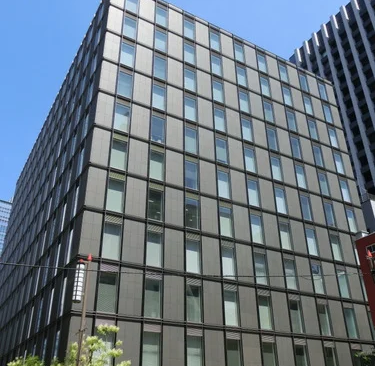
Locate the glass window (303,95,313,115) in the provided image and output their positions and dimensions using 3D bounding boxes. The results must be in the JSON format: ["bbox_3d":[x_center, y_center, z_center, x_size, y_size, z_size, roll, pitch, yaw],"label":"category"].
[{"bbox_3d":[15.643,-9.833,53.806,1.280,2.860,0.150,15,-33,-26],"label":"glass window"}]

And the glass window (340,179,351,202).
[{"bbox_3d":[18.833,1.094,49.690,1.280,2.860,0.150,15,-33,-26],"label":"glass window"}]

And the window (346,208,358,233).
[{"bbox_3d":[19.231,4.412,49.078,1.380,2.840,0.180,15,-33,-26],"label":"window"}]

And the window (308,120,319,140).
[{"bbox_3d":[15.439,-6.358,51.289,1.382,2.800,0.150,15,-33,-26],"label":"window"}]

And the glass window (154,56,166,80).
[{"bbox_3d":[-2.820,-11.687,42.913,1.370,2.850,0.150,15,-33,-26],"label":"glass window"}]

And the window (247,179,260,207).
[{"bbox_3d":[6.468,1.061,41.076,1.382,2.800,0.150,15,-33,-26],"label":"window"}]

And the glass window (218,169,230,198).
[{"bbox_3d":[3.471,0.181,40.562,1.320,2.900,0.150,15,-33,-26],"label":"glass window"}]

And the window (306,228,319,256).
[{"bbox_3d":[12.563,6.033,42.305,1.382,2.800,0.150,15,-33,-26],"label":"window"}]

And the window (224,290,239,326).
[{"bbox_3d":[3.554,10.147,33.951,1.382,2.800,0.150,15,-33,-26],"label":"window"}]

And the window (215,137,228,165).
[{"bbox_3d":[3.468,-3.132,41.872,1.280,2.860,0.150,15,-33,-26],"label":"window"}]

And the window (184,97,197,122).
[{"bbox_3d":[0.321,-7.583,42.757,1.300,2.850,0.150,15,-33,-26],"label":"window"}]

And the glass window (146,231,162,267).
[{"bbox_3d":[-2.670,5.350,33.899,1.380,2.880,0.180,15,-33,-26],"label":"glass window"}]

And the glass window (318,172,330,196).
[{"bbox_3d":[15.911,0.239,48.749,1.370,2.850,0.150,15,-33,-26],"label":"glass window"}]

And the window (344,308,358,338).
[{"bbox_3d":[16.055,13.754,41.202,1.370,2.850,0.150,15,-33,-26],"label":"window"}]

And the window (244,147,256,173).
[{"bbox_3d":[6.617,-2.411,44.069,1.300,2.850,0.150,15,-33,-26],"label":"window"}]

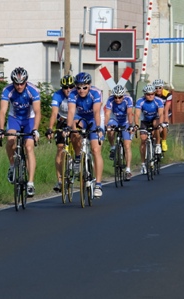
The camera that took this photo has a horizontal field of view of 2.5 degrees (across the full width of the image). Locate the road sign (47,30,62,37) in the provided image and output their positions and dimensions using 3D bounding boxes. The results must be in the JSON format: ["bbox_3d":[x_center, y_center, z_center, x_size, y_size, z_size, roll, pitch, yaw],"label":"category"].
[{"bbox_3d":[-1.266,-3.832,142.000,0.520,0.180,0.030,0,1,-11],"label":"road sign"}]

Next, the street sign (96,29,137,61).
[{"bbox_3d":[0.565,-2.397,99.000,0.920,0.770,0.180,0,0,5],"label":"street sign"}]

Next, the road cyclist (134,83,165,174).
[{"bbox_3d":[0.988,-0.339,73.500,0.500,1.530,0.900,0,0,4],"label":"road cyclist"}]

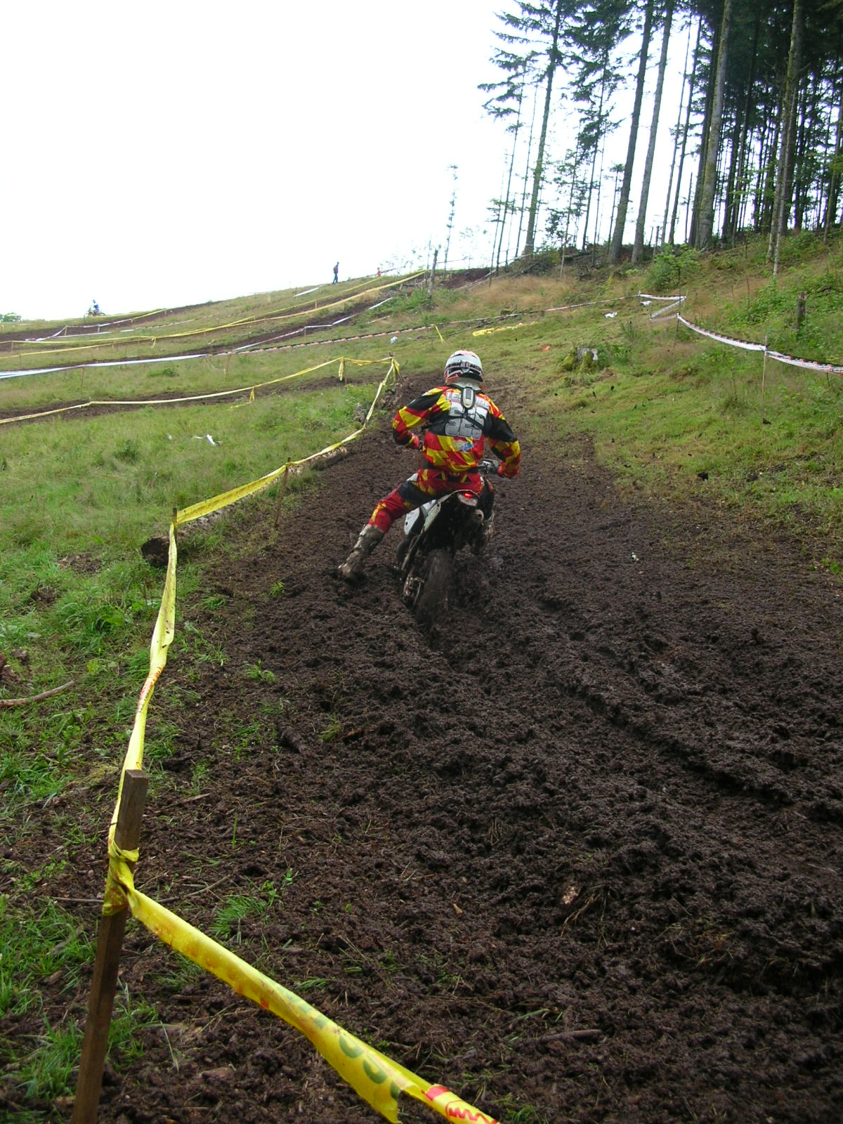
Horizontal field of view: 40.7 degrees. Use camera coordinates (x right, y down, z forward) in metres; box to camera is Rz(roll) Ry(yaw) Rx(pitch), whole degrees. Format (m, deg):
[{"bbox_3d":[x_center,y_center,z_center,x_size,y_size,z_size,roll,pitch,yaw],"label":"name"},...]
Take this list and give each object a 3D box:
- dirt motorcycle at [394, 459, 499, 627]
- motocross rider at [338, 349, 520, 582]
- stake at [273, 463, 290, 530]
[{"bbox_3d":[0.102,-0.204,8.401,0.800,1.200,2.100,14,6,-8],"label":"dirt motorcycle"},{"bbox_3d":[0.100,-0.660,7.950,1.120,1.660,0.900,7,0,-12],"label":"motocross rider"},{"bbox_3d":[-1.573,-0.757,12.800,0.035,0.770,0.035,12,-2,0],"label":"stake"}]

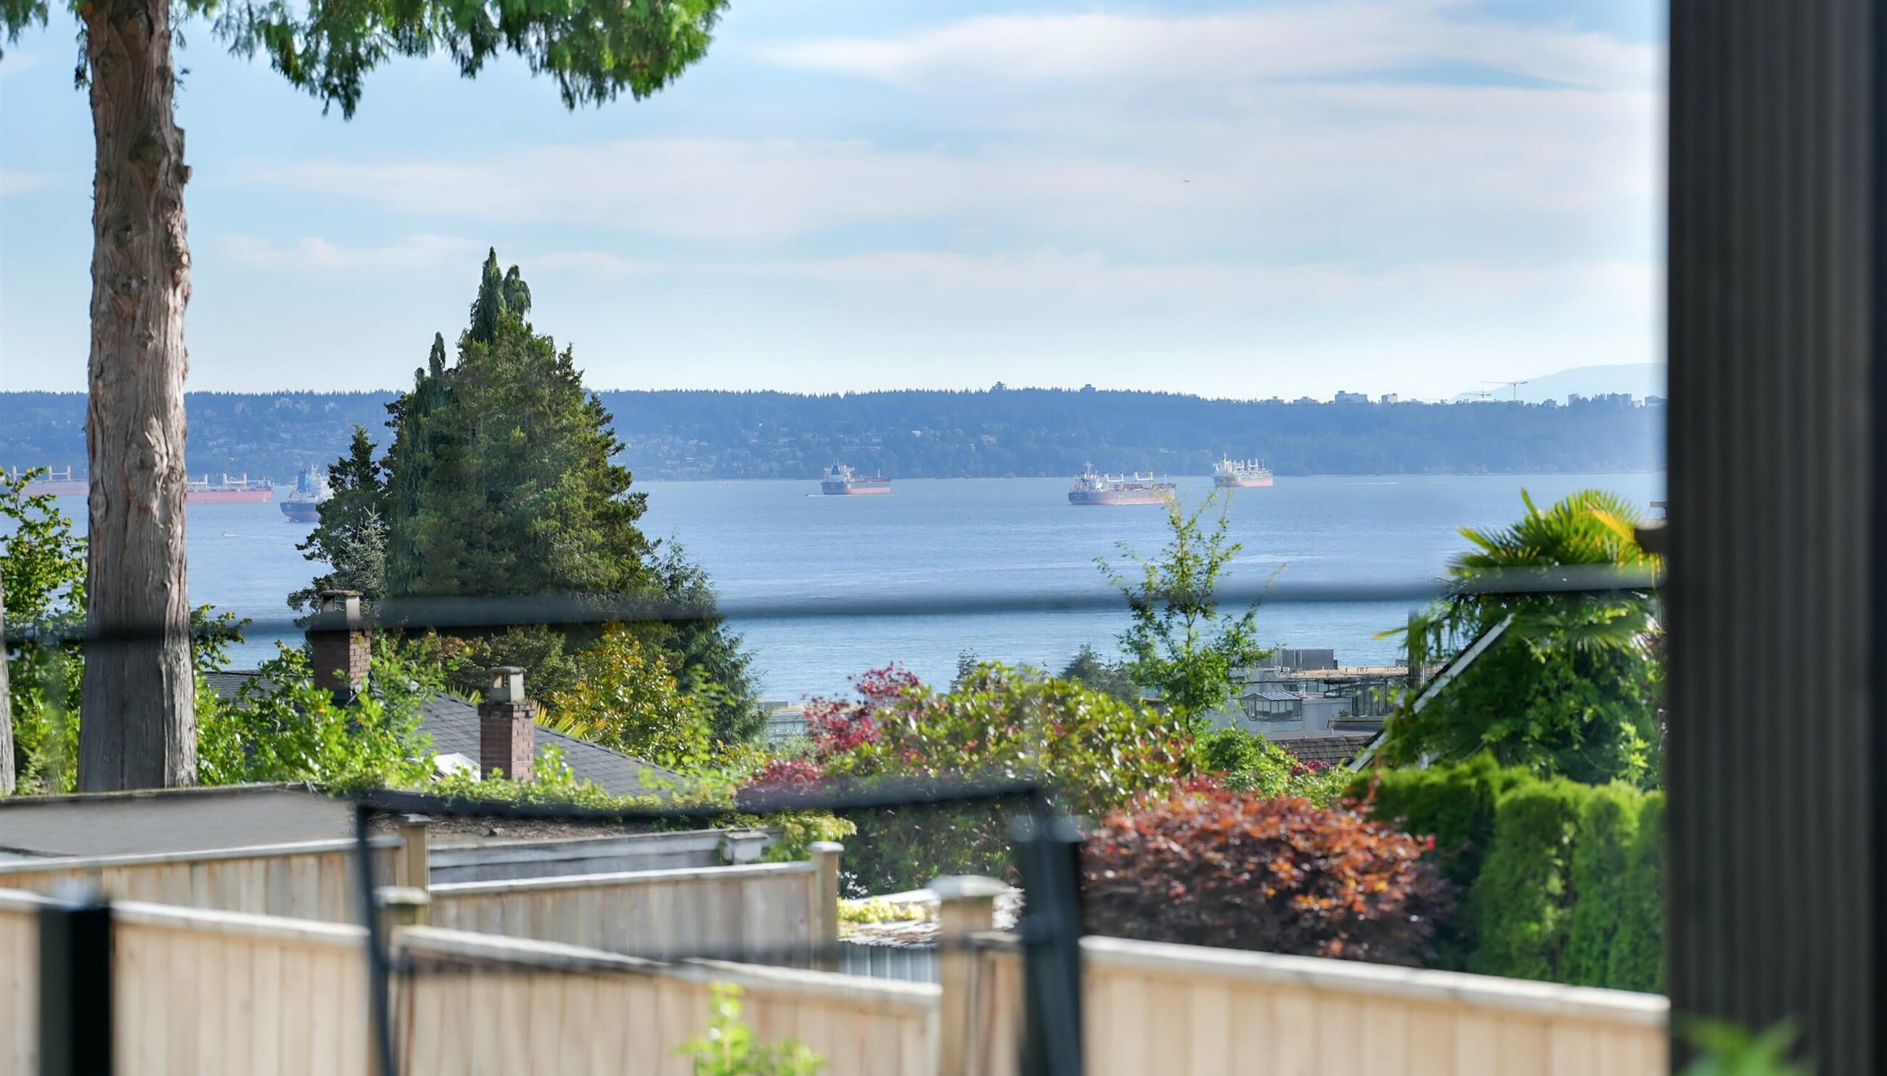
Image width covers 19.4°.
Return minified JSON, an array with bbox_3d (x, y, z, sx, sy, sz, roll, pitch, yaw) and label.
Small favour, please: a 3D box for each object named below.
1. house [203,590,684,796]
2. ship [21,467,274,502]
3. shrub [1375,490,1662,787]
[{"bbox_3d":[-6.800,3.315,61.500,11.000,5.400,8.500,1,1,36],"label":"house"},{"bbox_3d":[-752.650,-49.896,5250.000,190.000,36.000,32.000,0,1,-14],"label":"ship"},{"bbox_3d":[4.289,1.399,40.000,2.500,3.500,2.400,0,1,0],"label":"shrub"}]

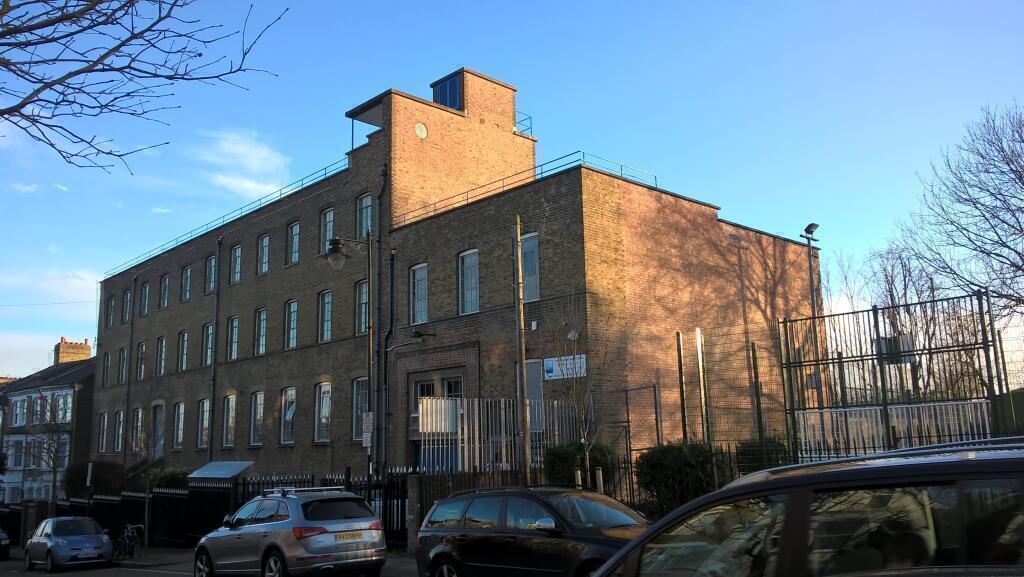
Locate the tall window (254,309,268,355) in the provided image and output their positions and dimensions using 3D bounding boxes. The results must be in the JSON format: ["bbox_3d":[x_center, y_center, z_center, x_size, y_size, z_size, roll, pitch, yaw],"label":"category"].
[{"bbox_3d":[-10.655,1.838,34.768,0.150,1.980,1.030,8,-14,-44],"label":"tall window"}]

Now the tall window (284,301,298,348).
[{"bbox_3d":[-9.015,1.501,33.475,0.180,2.080,1.060,9,-15,-43],"label":"tall window"}]

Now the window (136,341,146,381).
[{"bbox_3d":[-19.958,3.942,44.030,0.150,2.020,1.040,8,-14,-44],"label":"window"}]

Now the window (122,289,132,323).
[{"bbox_3d":[-22.495,1.056,47.630,0.150,1.830,1.000,9,-15,-44],"label":"window"}]

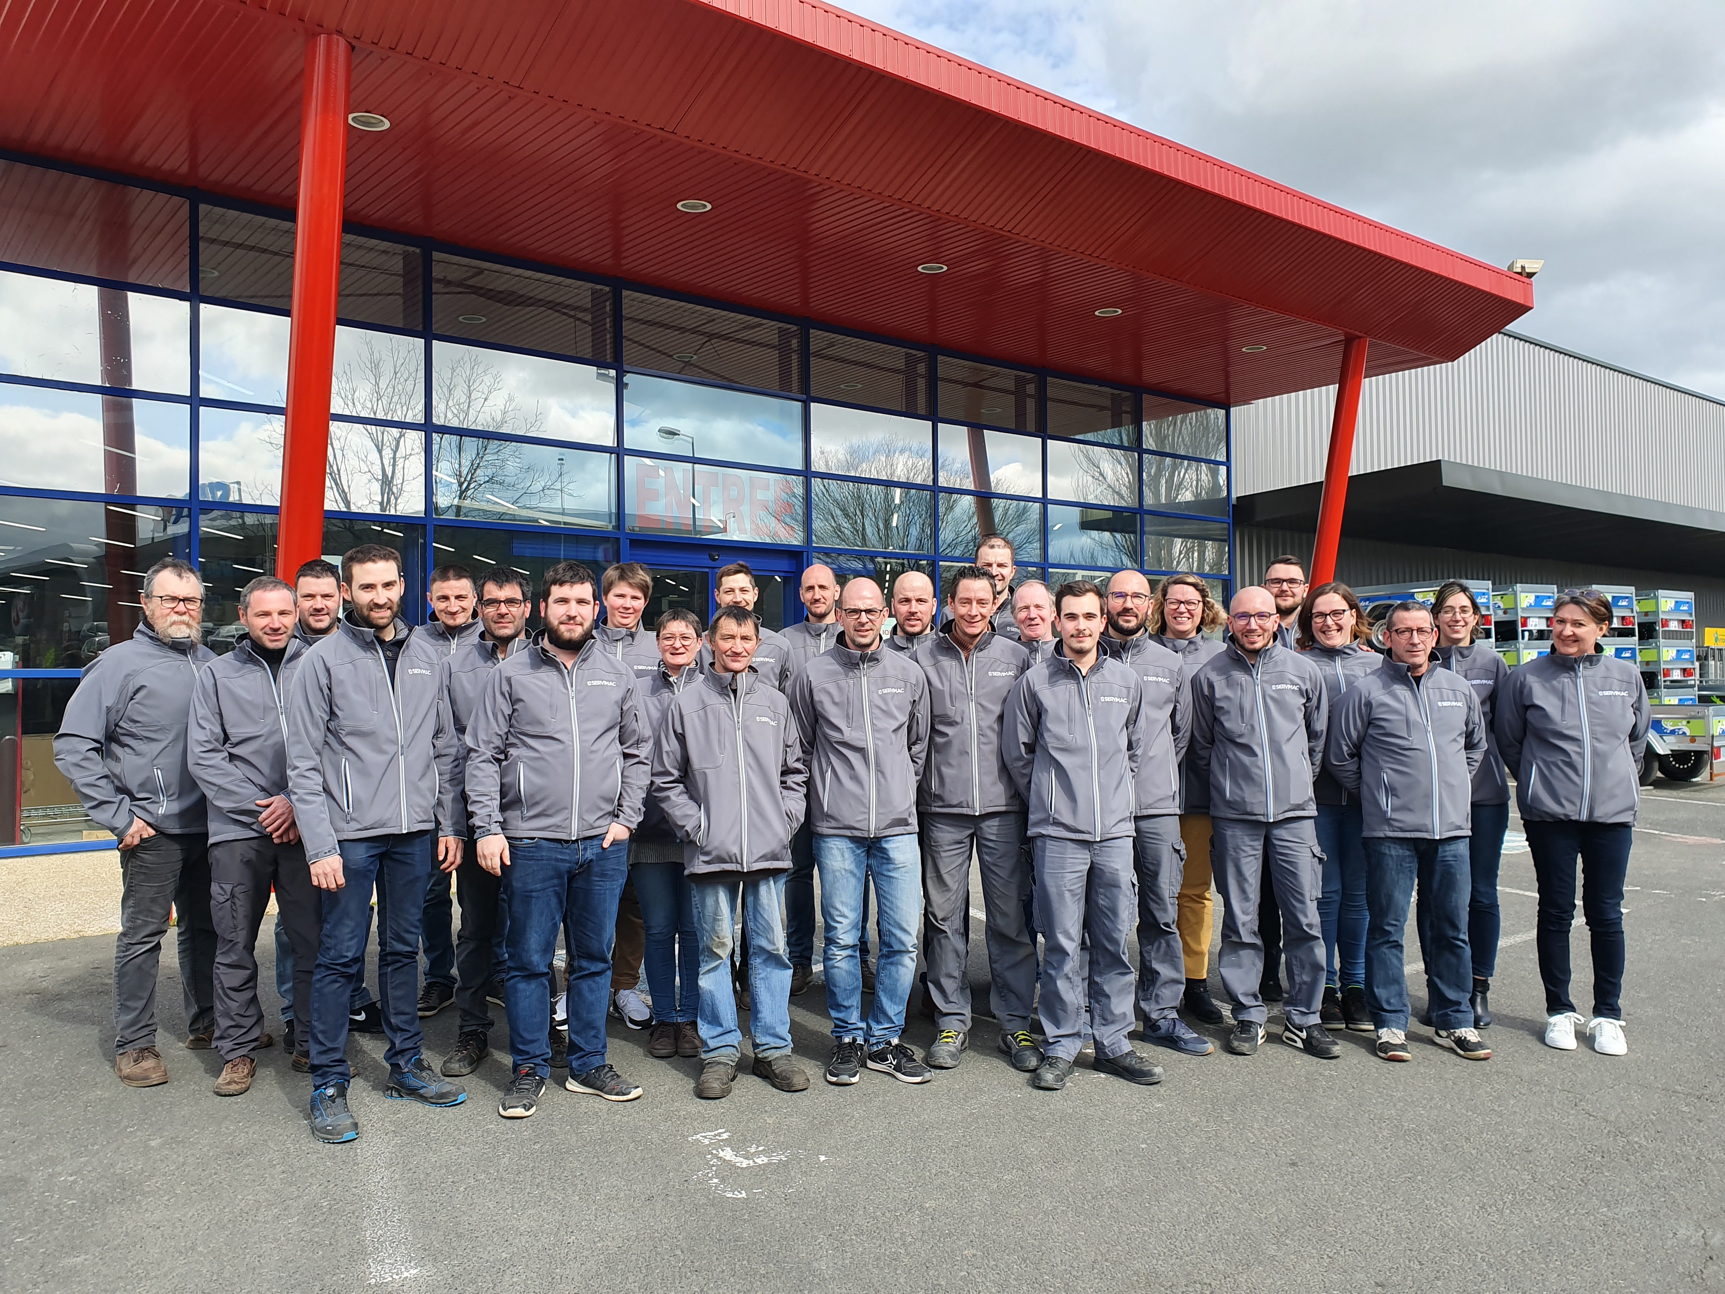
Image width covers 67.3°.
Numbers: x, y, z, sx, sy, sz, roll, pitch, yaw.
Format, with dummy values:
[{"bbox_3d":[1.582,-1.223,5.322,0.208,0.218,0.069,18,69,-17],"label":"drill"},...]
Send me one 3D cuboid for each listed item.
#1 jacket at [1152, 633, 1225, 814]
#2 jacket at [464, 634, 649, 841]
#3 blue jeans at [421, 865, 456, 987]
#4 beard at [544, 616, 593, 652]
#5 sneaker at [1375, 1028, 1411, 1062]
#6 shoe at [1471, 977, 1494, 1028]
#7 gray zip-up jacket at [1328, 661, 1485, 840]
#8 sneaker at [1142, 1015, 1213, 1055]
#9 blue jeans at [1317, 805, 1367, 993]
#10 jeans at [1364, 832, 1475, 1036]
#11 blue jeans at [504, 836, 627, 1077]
[{"bbox_3d":[1.280,0.304,5.180,0.500,0.710,0.300,-1,-1,12],"label":"jacket"},{"bbox_3d":[-1.008,0.295,4.270,0.570,0.660,0.350,0,-2,-20],"label":"jacket"},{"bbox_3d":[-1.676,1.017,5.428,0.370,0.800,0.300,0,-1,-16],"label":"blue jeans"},{"bbox_3d":[-0.952,-0.041,4.190,0.152,0.112,0.110,0,-2,-14],"label":"beard"},{"bbox_3d":[1.943,1.414,4.746,0.110,0.120,0.295,-1,-1,18],"label":"sneaker"},{"bbox_3d":[2.423,1.377,5.070,0.090,0.160,0.260,-1,-1,18],"label":"shoe"},{"bbox_3d":[2.050,0.365,4.900,0.570,0.720,0.340,-1,-2,-3],"label":"gray zip-up jacket"},{"bbox_3d":[1.163,1.432,4.833,0.100,0.112,0.280,0,-2,-35],"label":"sneaker"},{"bbox_3d":[1.874,0.941,5.040,0.350,0.780,0.270,-1,-1,15],"label":"blue jeans"},{"bbox_3d":[2.084,1.021,4.870,0.400,0.830,0.310,-1,-1,5],"label":"jeans"},{"bbox_3d":[-1.007,0.998,4.390,0.420,0.880,0.320,0,-1,-21],"label":"blue jeans"}]

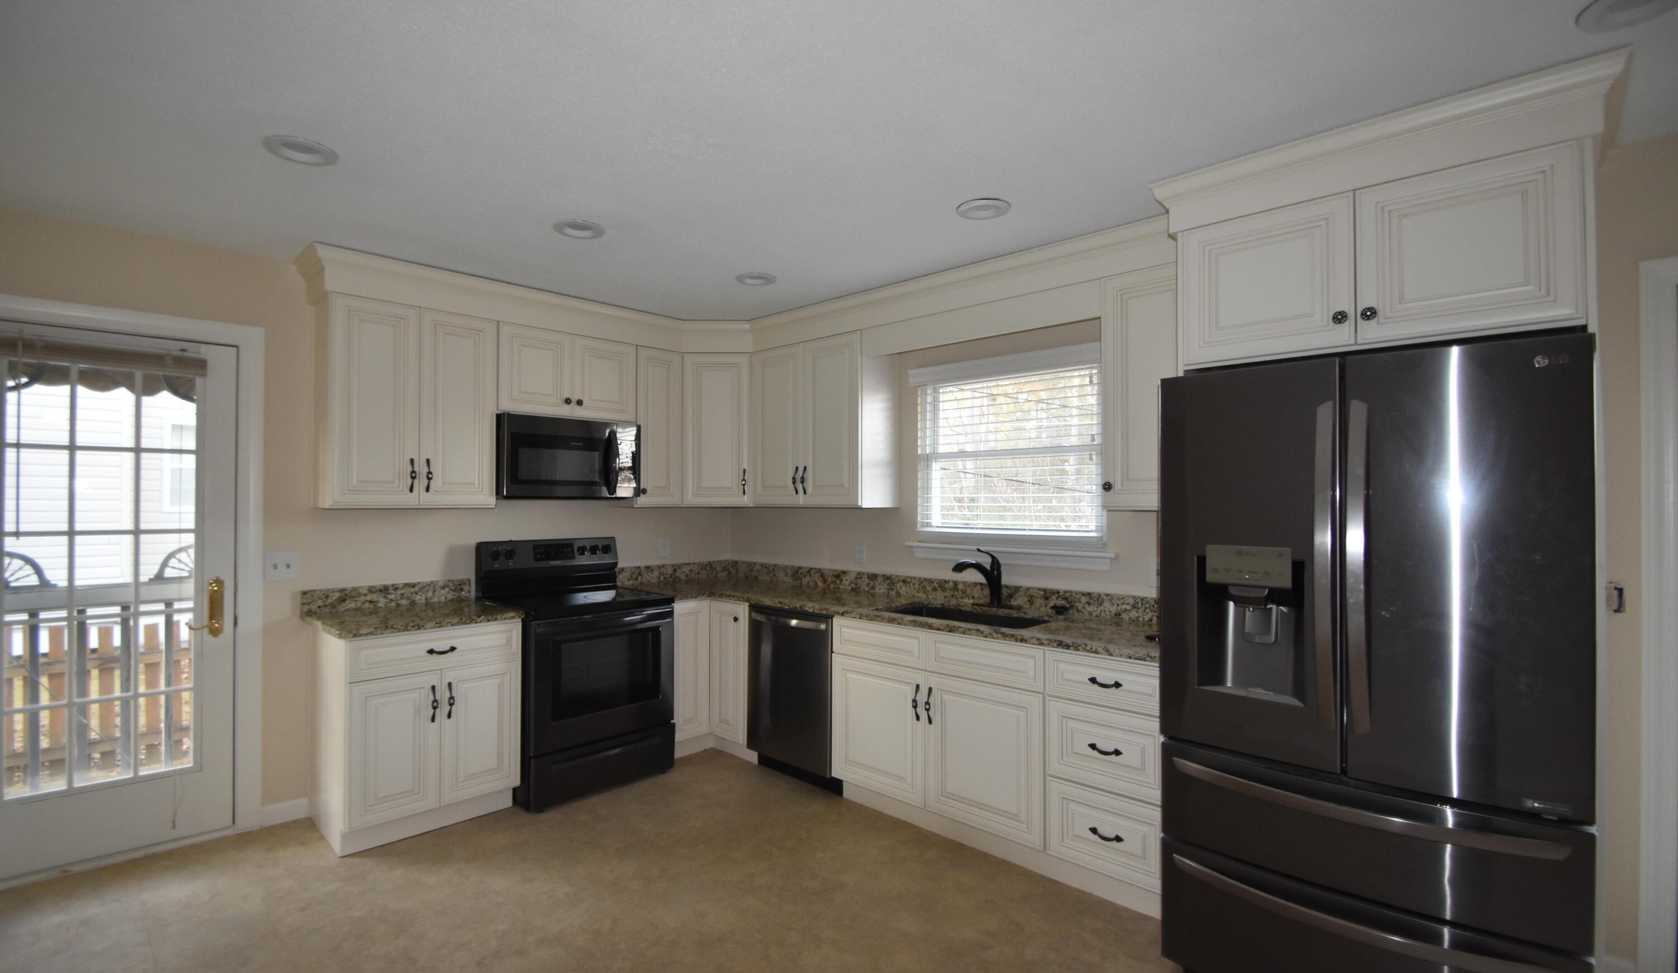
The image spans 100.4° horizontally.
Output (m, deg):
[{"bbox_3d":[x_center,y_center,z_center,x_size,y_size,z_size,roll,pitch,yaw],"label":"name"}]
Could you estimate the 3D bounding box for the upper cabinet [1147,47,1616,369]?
[{"bbox_3d":[1.654,-0.689,2.202,1.050,0.620,0.640,-1,-2,43],"label":"upper cabinet"}]

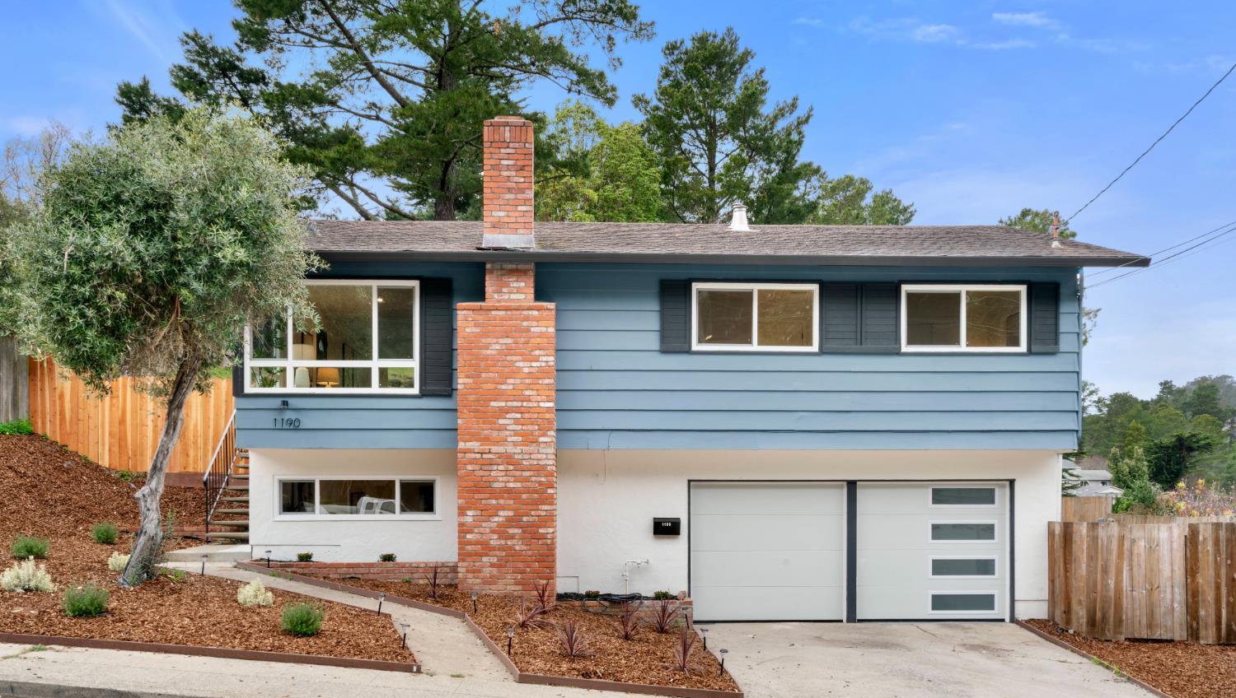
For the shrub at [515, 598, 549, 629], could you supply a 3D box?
[{"bbox_3d":[-1.004,3.109,12.100,0.420,0.380,0.420,0,-1,-2],"label":"shrub"}]

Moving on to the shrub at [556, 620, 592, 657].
[{"bbox_3d":[-0.465,3.077,10.900,0.420,0.420,0.420,0,-1,-2],"label":"shrub"}]

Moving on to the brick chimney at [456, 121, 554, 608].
[{"bbox_3d":[-1.523,0.100,14.300,1.340,6.580,0.750,0,-1,-2],"label":"brick chimney"}]

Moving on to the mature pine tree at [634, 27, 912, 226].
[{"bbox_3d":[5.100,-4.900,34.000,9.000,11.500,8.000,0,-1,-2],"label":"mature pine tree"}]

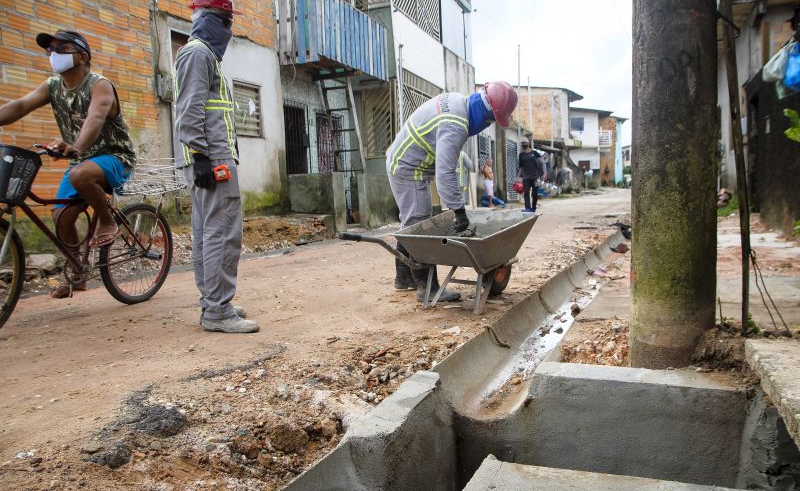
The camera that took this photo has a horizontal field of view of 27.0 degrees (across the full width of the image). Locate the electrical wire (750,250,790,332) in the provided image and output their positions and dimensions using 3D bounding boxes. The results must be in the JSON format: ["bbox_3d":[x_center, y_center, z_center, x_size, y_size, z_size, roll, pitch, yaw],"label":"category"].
[{"bbox_3d":[1.744,0.211,7.800,0.190,0.400,0.100,0,2,17],"label":"electrical wire"}]

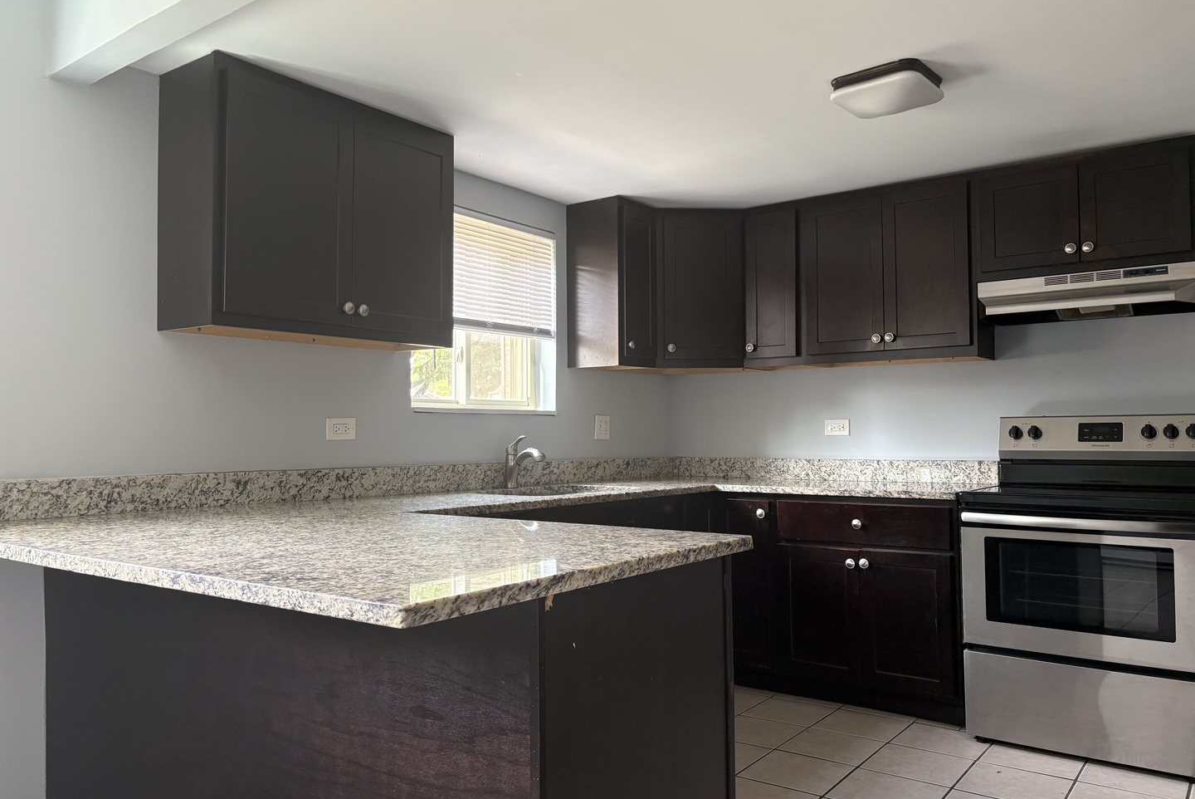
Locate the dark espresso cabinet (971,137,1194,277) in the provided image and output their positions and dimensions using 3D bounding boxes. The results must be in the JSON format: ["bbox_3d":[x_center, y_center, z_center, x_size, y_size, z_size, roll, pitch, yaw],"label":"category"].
[{"bbox_3d":[1.949,-0.715,3.589,0.762,0.462,0.320,-2,-3,37],"label":"dark espresso cabinet"}]

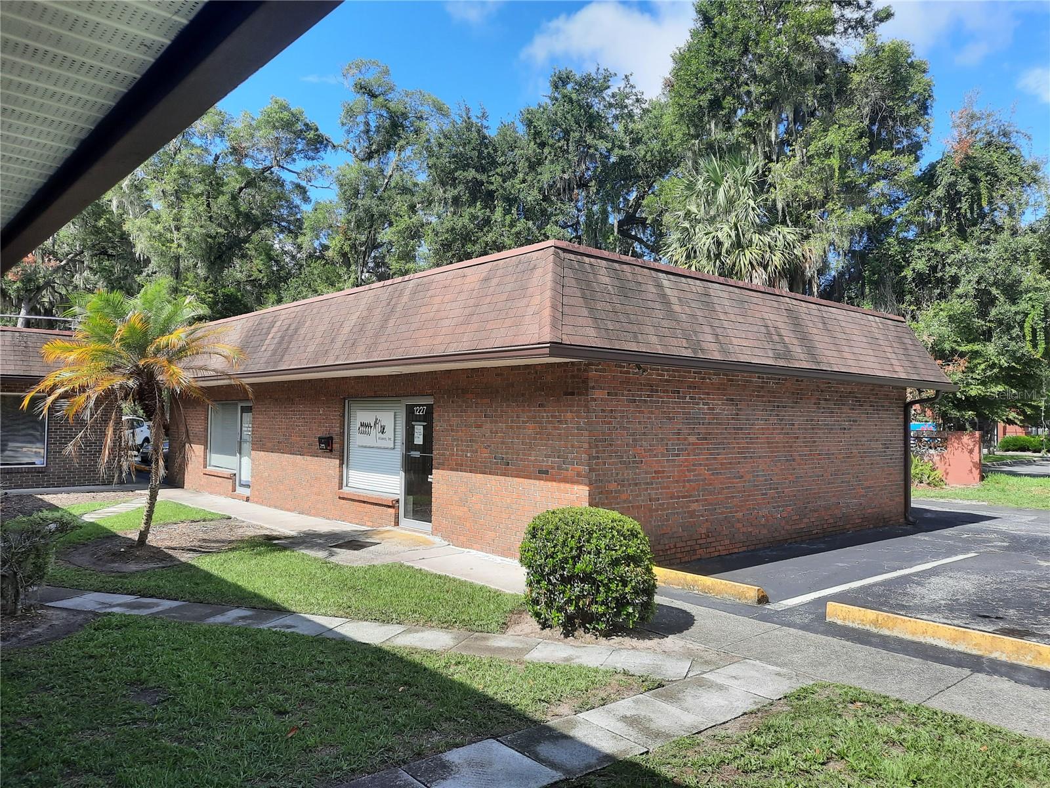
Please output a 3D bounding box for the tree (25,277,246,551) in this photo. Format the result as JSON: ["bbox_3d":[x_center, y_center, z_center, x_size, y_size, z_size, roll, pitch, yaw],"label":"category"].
[{"bbox_3d":[-5.621,0.276,10.950,3.050,3.800,3.050,1,-2,0],"label":"tree"}]

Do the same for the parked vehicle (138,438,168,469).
[{"bbox_3d":[-12.664,2.018,30.332,4.600,1.450,1.820,2,-2,-42],"label":"parked vehicle"}]

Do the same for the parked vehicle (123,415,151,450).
[{"bbox_3d":[-19.673,1.986,37.000,4.600,1.730,1.850,2,-2,-42],"label":"parked vehicle"}]

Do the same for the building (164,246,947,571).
[{"bbox_3d":[-0.551,0.458,18.384,12.189,4.141,16.167,2,-2,-42],"label":"building"}]

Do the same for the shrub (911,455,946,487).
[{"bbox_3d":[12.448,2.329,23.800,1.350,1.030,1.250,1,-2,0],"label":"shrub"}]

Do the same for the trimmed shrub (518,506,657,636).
[{"bbox_3d":[0.591,1.597,7.100,1.270,1.090,1.250,1,-2,0],"label":"trimmed shrub"}]

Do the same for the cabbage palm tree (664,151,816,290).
[{"bbox_3d":[7.126,-2.571,25.000,4.700,10.900,4.700,1,-2,0],"label":"cabbage palm tree"}]

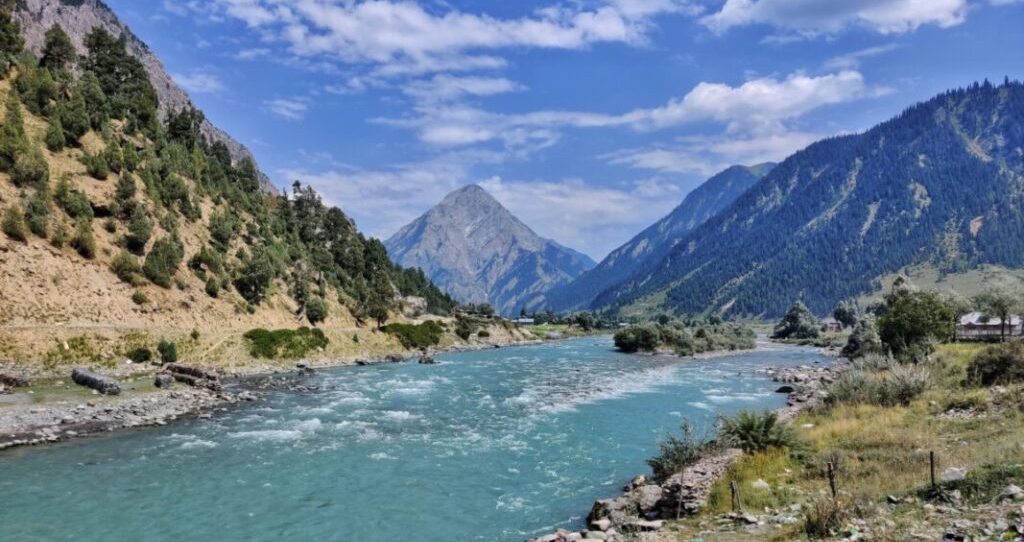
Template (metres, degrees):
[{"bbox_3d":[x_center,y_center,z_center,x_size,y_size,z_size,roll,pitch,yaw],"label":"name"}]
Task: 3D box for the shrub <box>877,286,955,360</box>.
[{"bbox_3d":[47.488,6.061,94.000,9.059,8.579,8.262,0,-3,0],"label":"shrub"}]

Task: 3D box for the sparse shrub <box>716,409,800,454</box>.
[{"bbox_3d":[9.023,5.828,29.000,3.011,1.406,2.440,0,-3,0],"label":"sparse shrub"}]

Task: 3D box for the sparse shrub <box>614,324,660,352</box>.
[{"bbox_3d":[21.527,11.407,137.000,7.829,4.685,7.101,0,-3,0],"label":"sparse shrub"}]

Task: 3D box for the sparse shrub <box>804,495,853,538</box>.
[{"bbox_3d":[6.855,5.318,17.300,1.032,0.794,0.884,0,-3,0],"label":"sparse shrub"}]

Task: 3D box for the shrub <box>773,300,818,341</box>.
[{"bbox_3d":[69.216,12.085,195.000,11.148,9.203,9.546,0,-3,0],"label":"shrub"}]

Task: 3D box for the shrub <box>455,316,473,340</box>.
[{"bbox_3d":[-9.716,11.318,160.000,3.594,4.774,3.606,0,-3,0],"label":"shrub"}]

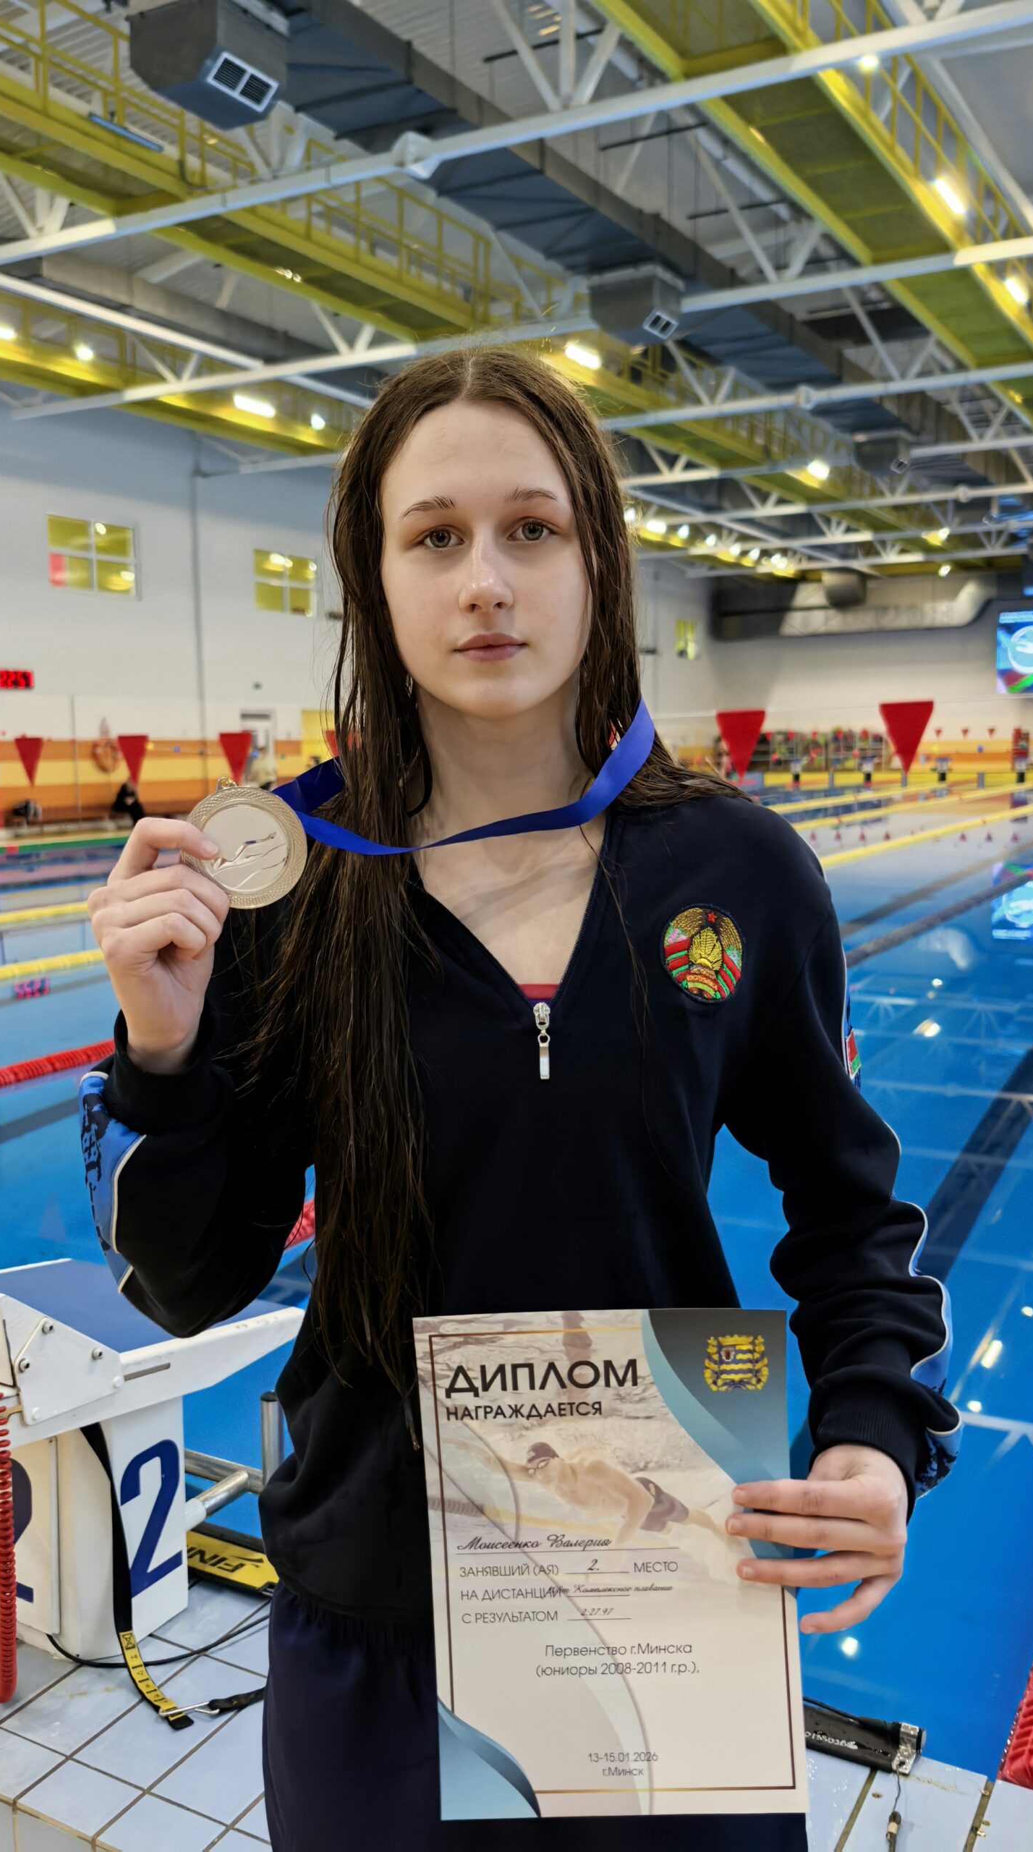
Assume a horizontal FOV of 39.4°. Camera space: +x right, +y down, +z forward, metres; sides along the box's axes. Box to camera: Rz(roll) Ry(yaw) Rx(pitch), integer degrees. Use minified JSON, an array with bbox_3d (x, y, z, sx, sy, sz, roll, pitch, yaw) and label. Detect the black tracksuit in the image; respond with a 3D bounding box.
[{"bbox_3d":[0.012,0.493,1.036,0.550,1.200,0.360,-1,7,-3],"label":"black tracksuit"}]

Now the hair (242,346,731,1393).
[{"bbox_3d":[-0.013,-0.047,1.002,0.310,0.690,0.250,-1,7,-1],"label":"hair"}]

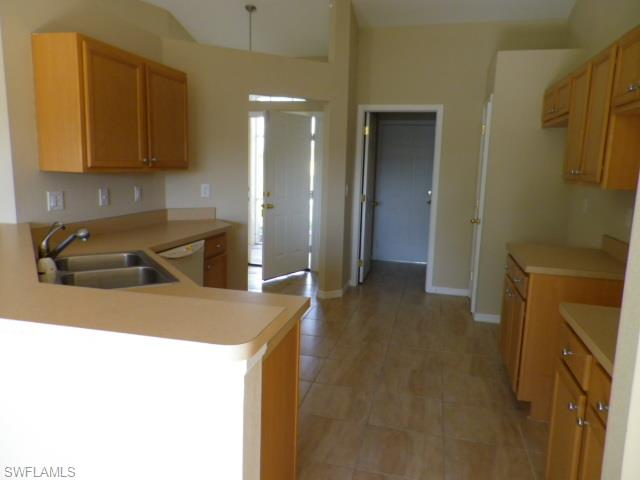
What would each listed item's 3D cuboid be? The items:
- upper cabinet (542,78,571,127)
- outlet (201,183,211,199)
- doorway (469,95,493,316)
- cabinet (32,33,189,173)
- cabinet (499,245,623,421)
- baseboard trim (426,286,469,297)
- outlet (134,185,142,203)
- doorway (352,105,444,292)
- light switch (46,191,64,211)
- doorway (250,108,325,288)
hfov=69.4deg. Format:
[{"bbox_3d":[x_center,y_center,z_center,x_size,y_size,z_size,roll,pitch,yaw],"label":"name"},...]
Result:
[{"bbox_3d":[1.987,-1.065,3.584,0.320,0.310,0.840,4,9,13],"label":"upper cabinet"},{"bbox_3d":[-1.057,-0.448,4.268,0.075,0.120,0.012,-4,10,-31],"label":"outlet"},{"bbox_3d":[1.654,-0.323,4.652,0.130,2.100,0.750,4,9,14],"label":"doorway"},{"bbox_3d":[-1.356,-0.869,3.216,0.320,0.765,1.170,4,9,14],"label":"cabinet"},{"bbox_3d":[1.510,0.556,2.872,0.635,0.914,0.780,4,9,14],"label":"cabinet"},{"bbox_3d":[1.494,0.597,5.337,0.430,0.080,0.015,4,9,13],"label":"baseboard trim"},{"bbox_3d":[-1.452,-0.368,3.698,0.012,0.117,0.075,4,9,13],"label":"outlet"},{"bbox_3d":[0.893,-0.472,5.427,0.950,2.120,0.140,4,9,14],"label":"doorway"},{"bbox_3d":[-1.653,-0.243,2.891,0.012,0.117,0.117,4,9,13],"label":"light switch"},{"bbox_3d":[-0.499,-0.653,6.306,1.050,2.130,0.170,4,9,14],"label":"doorway"}]

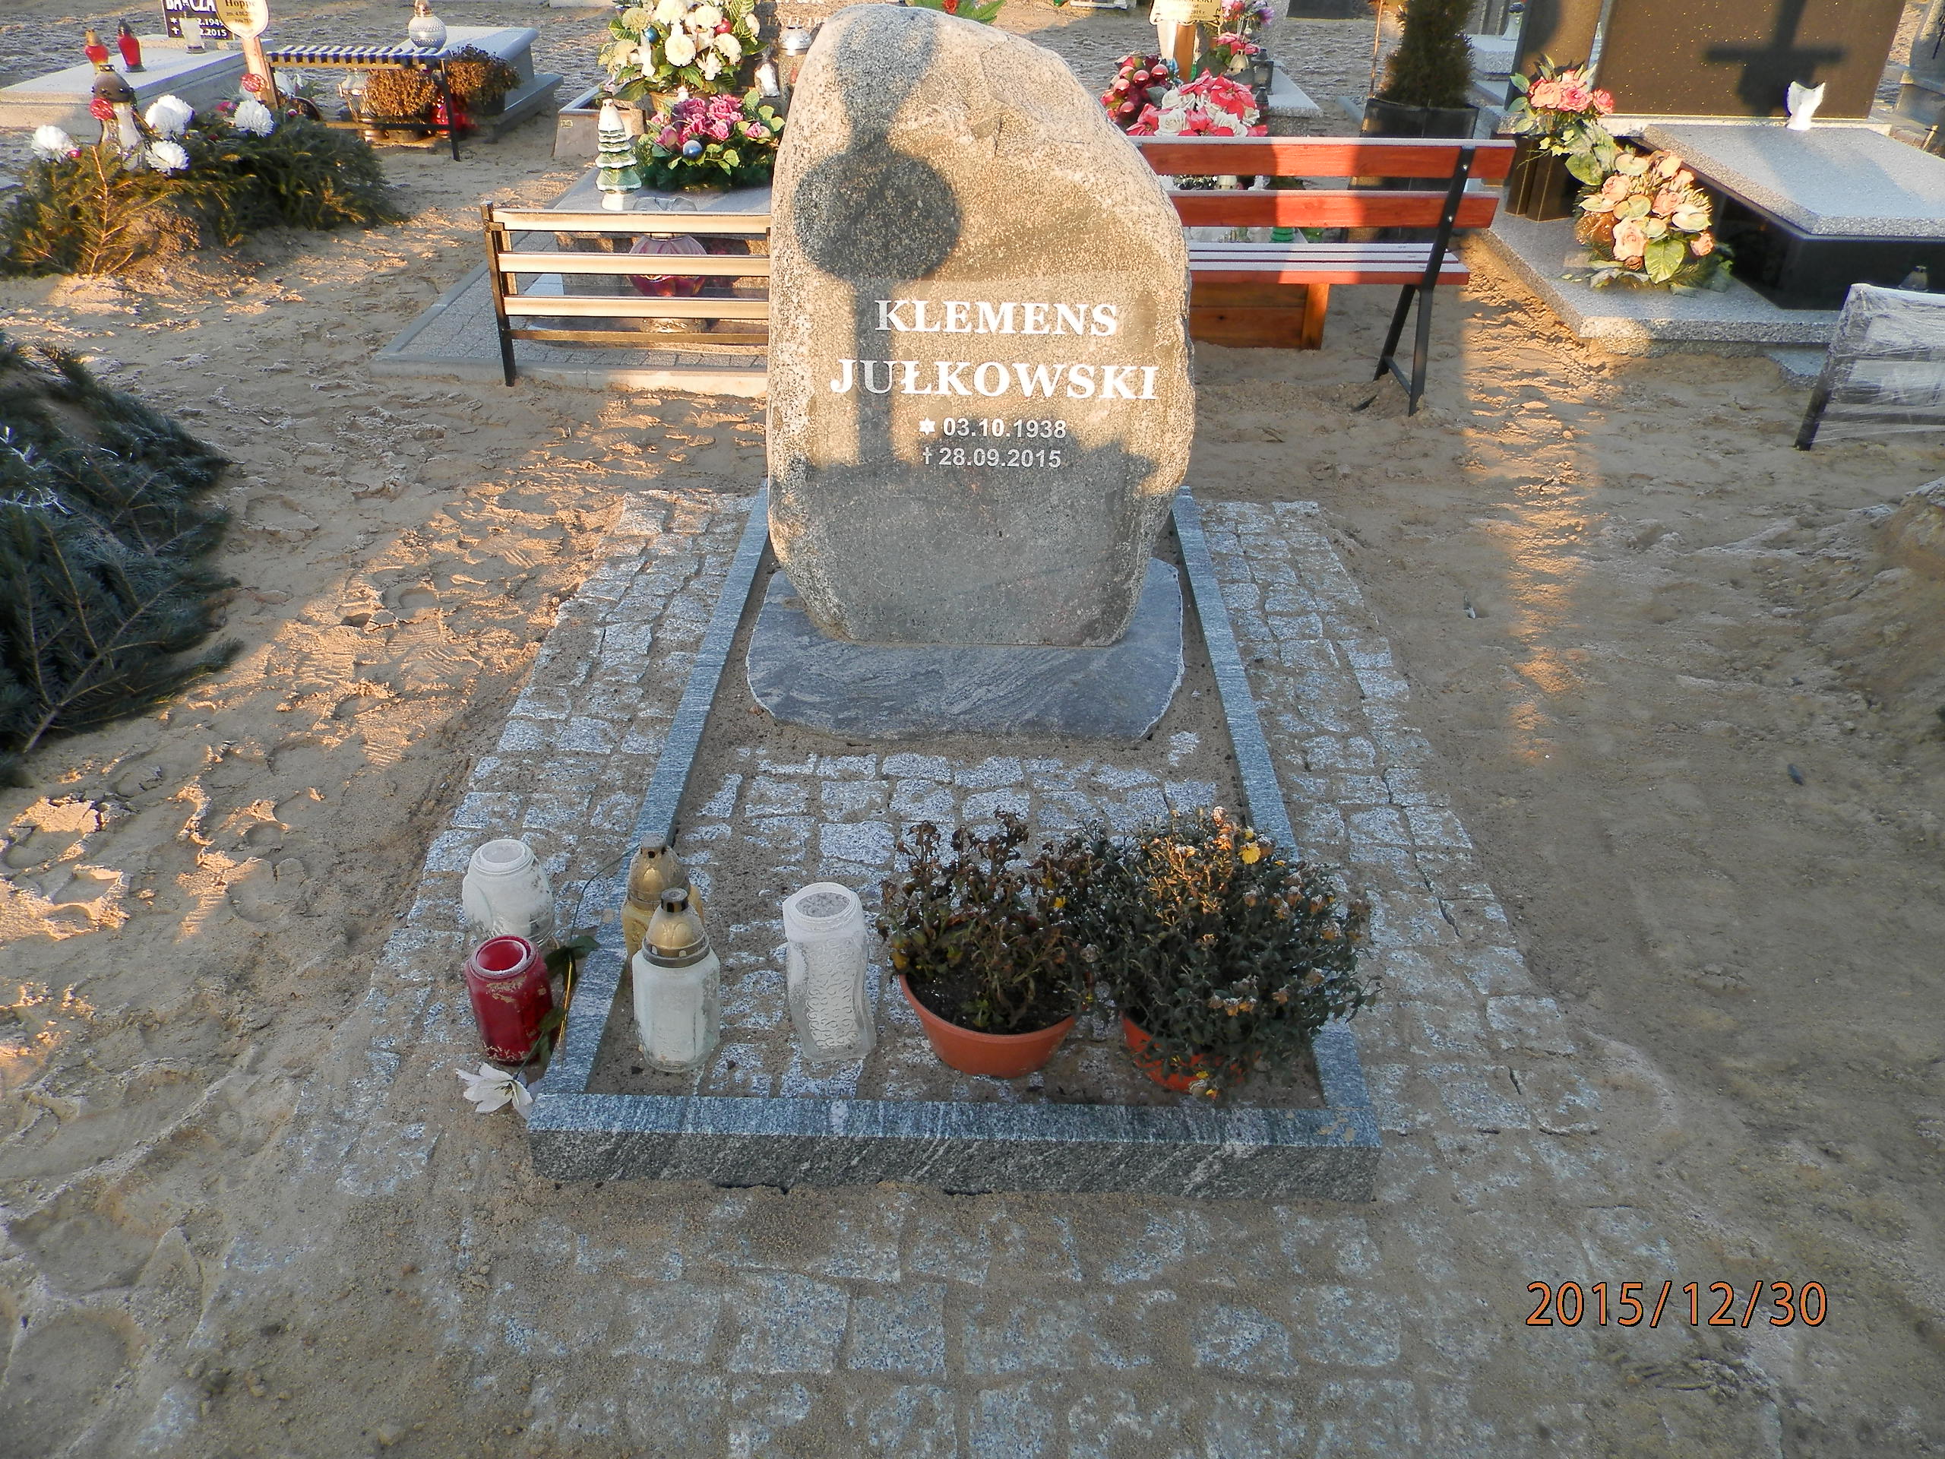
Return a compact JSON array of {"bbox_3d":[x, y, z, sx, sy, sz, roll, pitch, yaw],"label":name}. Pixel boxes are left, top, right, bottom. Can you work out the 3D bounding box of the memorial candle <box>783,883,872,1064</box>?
[{"bbox_3d":[-0.168,0.284,1.637,0.091,0.205,0.091,-1,33,2],"label":"memorial candle"}]

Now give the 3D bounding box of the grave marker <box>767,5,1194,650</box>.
[{"bbox_3d":[0.016,-0.734,2.657,0.820,1.110,0.310,1,32,1],"label":"grave marker"}]

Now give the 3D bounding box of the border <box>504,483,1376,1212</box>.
[{"bbox_3d":[-0.004,-0.006,2.592,1.040,0.100,2.030,1,32,1],"label":"border"}]

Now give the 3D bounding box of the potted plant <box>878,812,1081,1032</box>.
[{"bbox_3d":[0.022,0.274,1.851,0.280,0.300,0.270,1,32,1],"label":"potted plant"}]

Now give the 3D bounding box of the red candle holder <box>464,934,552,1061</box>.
[{"bbox_3d":[-0.560,0.324,1.698,0.098,0.141,0.098,5,33,-2],"label":"red candle holder"}]

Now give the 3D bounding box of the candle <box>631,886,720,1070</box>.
[{"bbox_3d":[-0.339,0.282,1.608,0.096,0.235,0.096,5,33,-2],"label":"candle"}]

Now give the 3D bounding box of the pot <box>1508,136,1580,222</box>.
[{"bbox_3d":[2.337,-2.235,5.668,0.240,0.310,0.230,-9,34,-14],"label":"pot"}]

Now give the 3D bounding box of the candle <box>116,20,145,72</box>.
[{"bbox_3d":[-4.223,-3.415,7.029,0.110,0.225,0.110,1,33,0],"label":"candle"}]

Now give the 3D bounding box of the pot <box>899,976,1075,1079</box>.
[{"bbox_3d":[0.025,0.327,1.665,0.223,0.110,0.223,1,33,0],"label":"pot"}]

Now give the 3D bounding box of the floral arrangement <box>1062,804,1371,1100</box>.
[{"bbox_3d":[0.301,0.289,1.848,0.390,0.320,0.350,1,32,1],"label":"floral arrangement"}]

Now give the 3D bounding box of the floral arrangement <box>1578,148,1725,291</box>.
[{"bbox_3d":[2.103,-1.584,4.328,0.423,0.378,0.360,1,33,0],"label":"floral arrangement"}]

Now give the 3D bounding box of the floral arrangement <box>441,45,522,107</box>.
[{"bbox_3d":[-2.690,-3.578,7.735,0.420,0.340,0.420,1,32,1],"label":"floral arrangement"}]

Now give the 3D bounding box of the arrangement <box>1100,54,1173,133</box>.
[{"bbox_3d":[0.705,-2.698,6.003,0.350,0.360,0.280,1,32,1],"label":"arrangement"}]

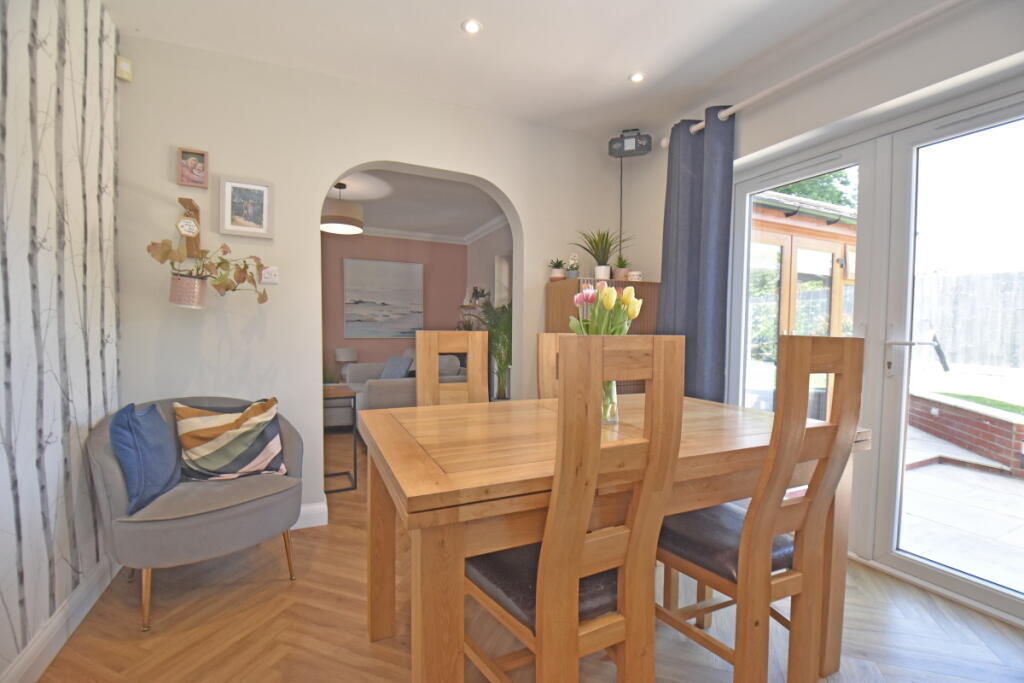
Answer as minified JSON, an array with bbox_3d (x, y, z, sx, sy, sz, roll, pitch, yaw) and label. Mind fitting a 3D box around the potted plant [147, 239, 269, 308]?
[{"bbox_3d":[-1.395,-0.311,1.969,0.465,0.325,0.210,0,2,-25],"label":"potted plant"}]

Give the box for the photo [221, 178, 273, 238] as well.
[{"bbox_3d":[-1.299,-0.653,2.095,0.220,0.273,0.027,0,2,-25],"label":"photo"}]

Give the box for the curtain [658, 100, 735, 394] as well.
[{"bbox_3d":[1.200,-0.217,2.877,0.150,2.420,0.540,0,2,-25],"label":"curtain"}]

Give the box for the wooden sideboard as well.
[{"bbox_3d":[0.646,0.315,2.857,0.780,1.380,0.375,0,2,-25],"label":"wooden sideboard"}]

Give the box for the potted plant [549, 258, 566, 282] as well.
[{"bbox_3d":[0.292,-0.454,2.739,0.112,0.156,0.112,1,2,0],"label":"potted plant"}]

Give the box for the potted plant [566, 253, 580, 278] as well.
[{"bbox_3d":[0.392,-0.478,2.718,0.083,0.164,0.083,1,2,0],"label":"potted plant"}]

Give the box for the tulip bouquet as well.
[{"bbox_3d":[0.317,0.043,1.406,0.240,0.440,0.220,0,2,-25],"label":"tulip bouquet"}]

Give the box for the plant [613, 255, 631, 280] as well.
[{"bbox_3d":[0.730,-0.488,2.844,0.117,0.175,0.117,1,2,0],"label":"plant"}]

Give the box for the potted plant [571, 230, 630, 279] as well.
[{"bbox_3d":[0.585,-0.555,2.773,0.383,0.329,0.364,1,2,0],"label":"potted plant"}]

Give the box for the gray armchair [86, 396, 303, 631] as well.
[{"bbox_3d":[-1.246,0.636,1.769,0.710,0.745,0.630,-1,3,-40],"label":"gray armchair"}]

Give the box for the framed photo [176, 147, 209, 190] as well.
[{"bbox_3d":[-1.497,-0.812,1.999,0.118,0.170,0.020,0,2,-25],"label":"framed photo"}]

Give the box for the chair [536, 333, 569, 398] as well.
[{"bbox_3d":[0.334,0.502,1.815,0.430,1.065,0.530,0,2,-25],"label":"chair"}]

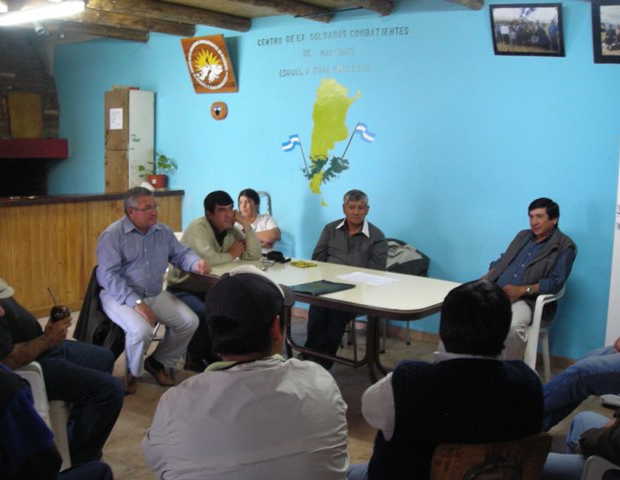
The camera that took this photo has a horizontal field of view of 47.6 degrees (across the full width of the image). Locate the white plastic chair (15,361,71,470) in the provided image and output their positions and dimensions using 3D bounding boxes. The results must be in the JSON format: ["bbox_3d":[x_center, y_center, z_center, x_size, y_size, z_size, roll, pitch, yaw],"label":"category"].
[{"bbox_3d":[-1.361,0.715,3.065,0.560,0.820,0.560,1,8,-3],"label":"white plastic chair"}]

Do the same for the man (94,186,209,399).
[{"bbox_3d":[-0.999,0.306,4.503,0.600,1.270,0.760,-5,10,-39],"label":"man"}]

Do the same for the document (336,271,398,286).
[{"bbox_3d":[0.355,0.238,4.299,0.345,0.006,0.220,8,11,44],"label":"document"}]

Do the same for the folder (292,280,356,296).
[{"bbox_3d":[0.058,0.269,4.004,0.255,0.018,0.362,7,10,39],"label":"folder"}]

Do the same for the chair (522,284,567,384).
[{"bbox_3d":[1.346,0.549,4.704,0.560,0.820,0.560,8,10,43],"label":"chair"}]

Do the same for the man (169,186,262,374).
[{"bbox_3d":[-0.698,0.261,5.030,0.780,1.230,0.580,7,10,40],"label":"man"}]

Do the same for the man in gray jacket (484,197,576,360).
[{"bbox_3d":[1.379,0.356,4.548,0.580,1.250,0.780,9,11,44],"label":"man in gray jacket"}]

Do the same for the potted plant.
[{"bbox_3d":[-1.519,-0.684,7.024,0.380,0.360,0.340,0,8,-11],"label":"potted plant"}]

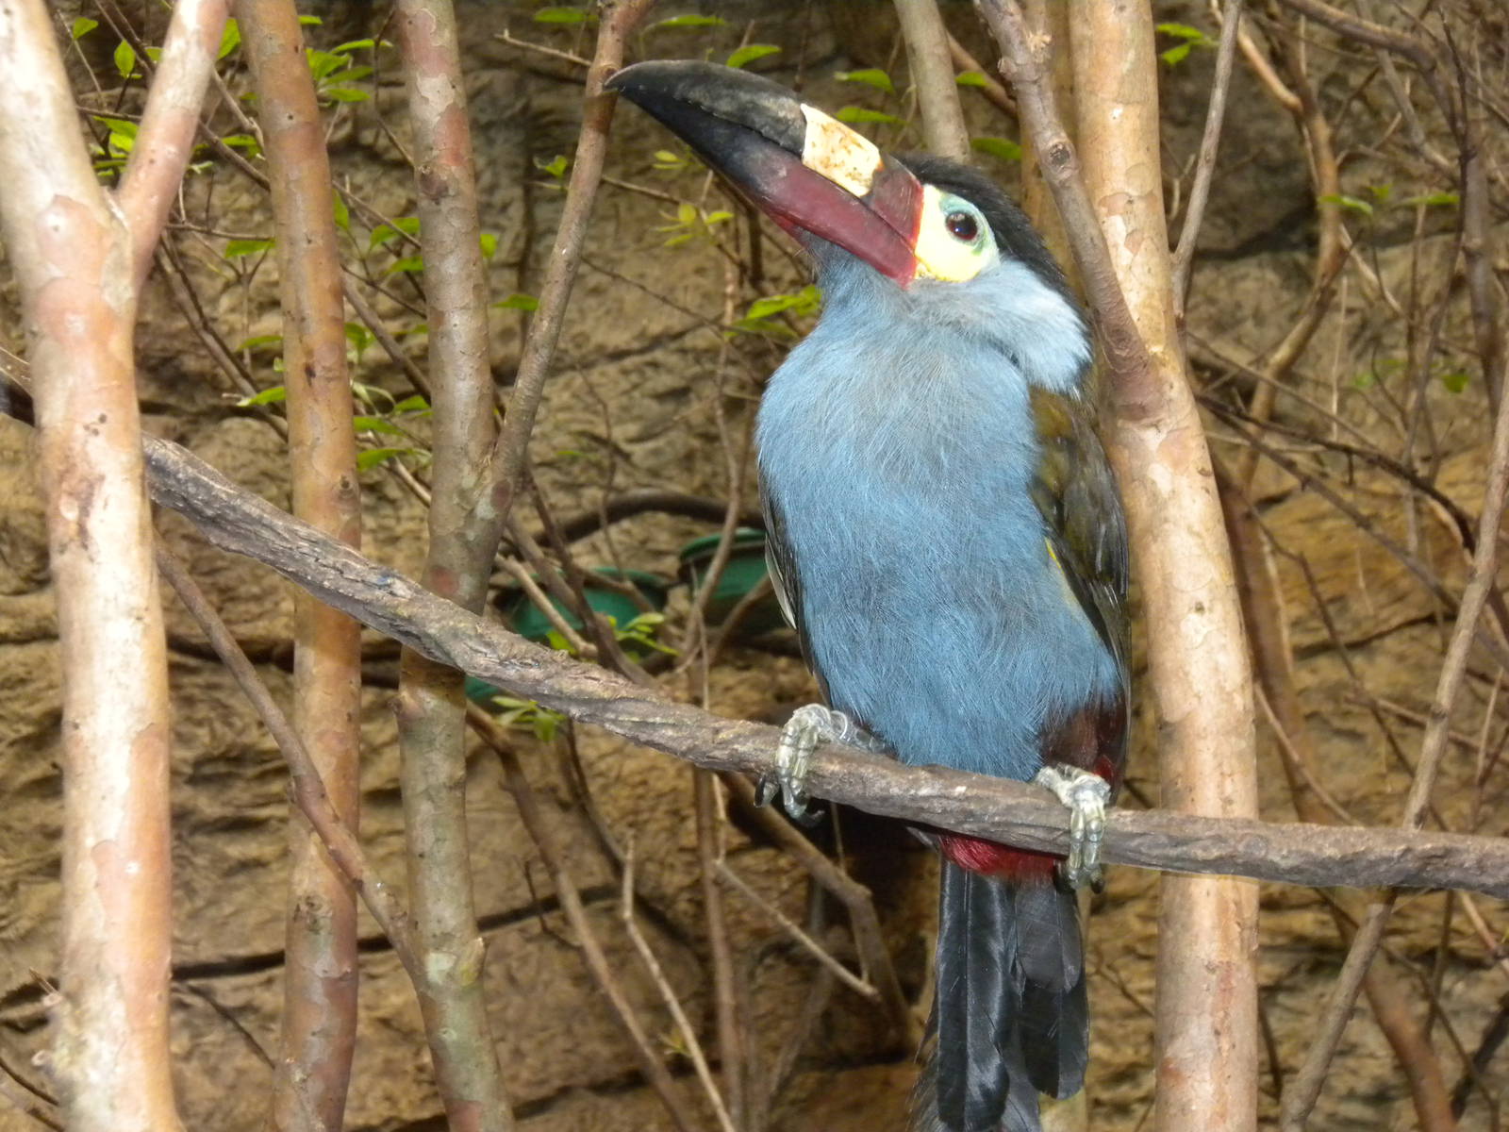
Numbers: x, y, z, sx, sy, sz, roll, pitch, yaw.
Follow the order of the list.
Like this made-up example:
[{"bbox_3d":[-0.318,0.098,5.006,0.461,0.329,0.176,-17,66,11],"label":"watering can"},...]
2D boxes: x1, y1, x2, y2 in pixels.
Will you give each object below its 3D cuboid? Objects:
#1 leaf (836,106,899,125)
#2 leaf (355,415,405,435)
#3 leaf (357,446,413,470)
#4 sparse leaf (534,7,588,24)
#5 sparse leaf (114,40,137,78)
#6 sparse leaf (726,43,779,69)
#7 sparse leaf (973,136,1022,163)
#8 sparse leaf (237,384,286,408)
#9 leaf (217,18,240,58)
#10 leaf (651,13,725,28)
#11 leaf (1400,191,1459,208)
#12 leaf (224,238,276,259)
[{"bbox_3d":[0.052,-0.207,1.700,0.030,0.008,0.013,5,-2,0],"label":"leaf"},{"bbox_3d":[-0.172,-0.064,1.680,0.025,0.007,0.012,11,-2,0],"label":"leaf"},{"bbox_3d":[-0.170,-0.048,1.680,0.028,0.009,0.013,-15,-2,0],"label":"leaf"},{"bbox_3d":[-0.093,-0.265,1.780,0.027,0.008,0.013,-1,-2,0],"label":"sparse leaf"},{"bbox_3d":[-0.285,-0.230,1.680,0.011,0.018,0.006,-2,-2,0],"label":"sparse leaf"},{"bbox_3d":[-0.001,-0.237,1.720,0.026,0.009,0.013,-17,-2,0],"label":"sparse leaf"},{"bbox_3d":[0.115,-0.197,1.750,0.026,0.010,0.013,12,-2,0],"label":"sparse leaf"},{"bbox_3d":[-0.225,-0.078,1.700,0.027,0.008,0.012,-15,-2,0],"label":"sparse leaf"},{"bbox_3d":[-0.239,-0.239,1.680,0.012,0.018,0.007,-2,-2,0],"label":"leaf"},{"bbox_3d":[-0.032,-0.262,1.780,0.035,0.007,0.014,-1,-2,0],"label":"leaf"},{"bbox_3d":[0.355,-0.193,1.950,0.031,0.008,0.014,-3,-2,0],"label":"leaf"},{"bbox_3d":[-0.234,-0.147,1.720,0.025,0.009,0.012,-8,-2,0],"label":"leaf"}]

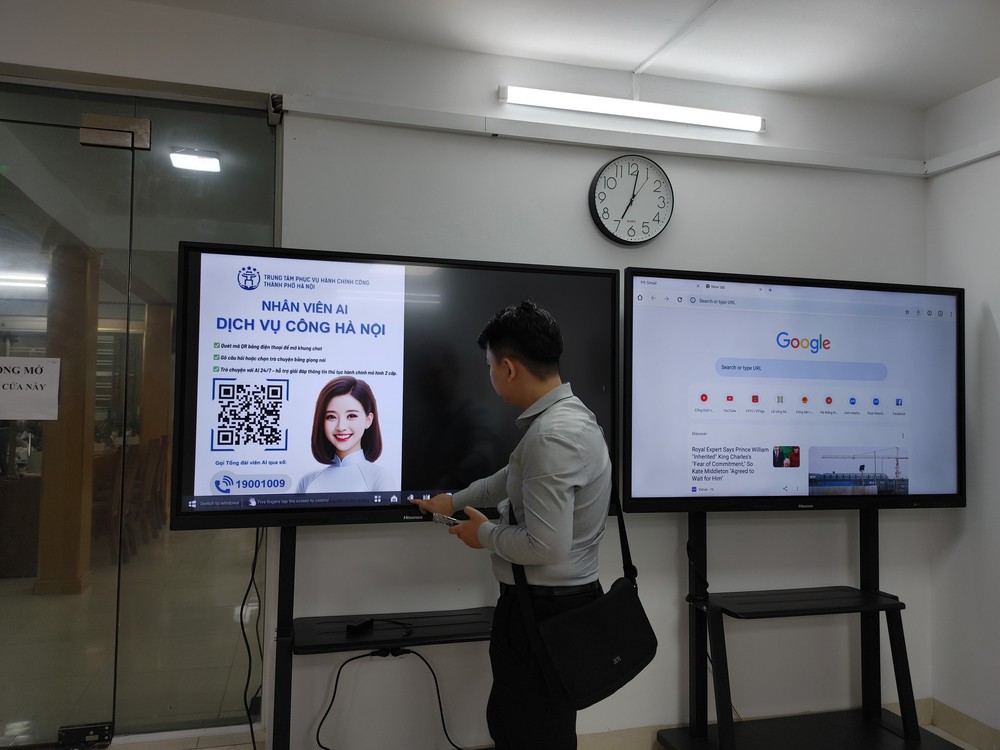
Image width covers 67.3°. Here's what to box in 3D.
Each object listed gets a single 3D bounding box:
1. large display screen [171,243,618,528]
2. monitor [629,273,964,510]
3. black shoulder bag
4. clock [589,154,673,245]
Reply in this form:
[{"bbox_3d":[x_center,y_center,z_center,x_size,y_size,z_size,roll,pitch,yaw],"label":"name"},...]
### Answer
[{"bbox_3d":[-0.298,0.049,2.562,1.488,0.893,0.080,1,-2,-15],"label":"large display screen"},{"bbox_3d":[1.174,0.074,2.945,1.488,0.893,0.080,1,-2,-14],"label":"monitor"},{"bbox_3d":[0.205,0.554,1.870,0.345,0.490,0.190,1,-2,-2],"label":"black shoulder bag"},{"bbox_3d":[0.545,-0.721,3.103,0.360,0.360,0.050,1,-2,-14],"label":"clock"}]

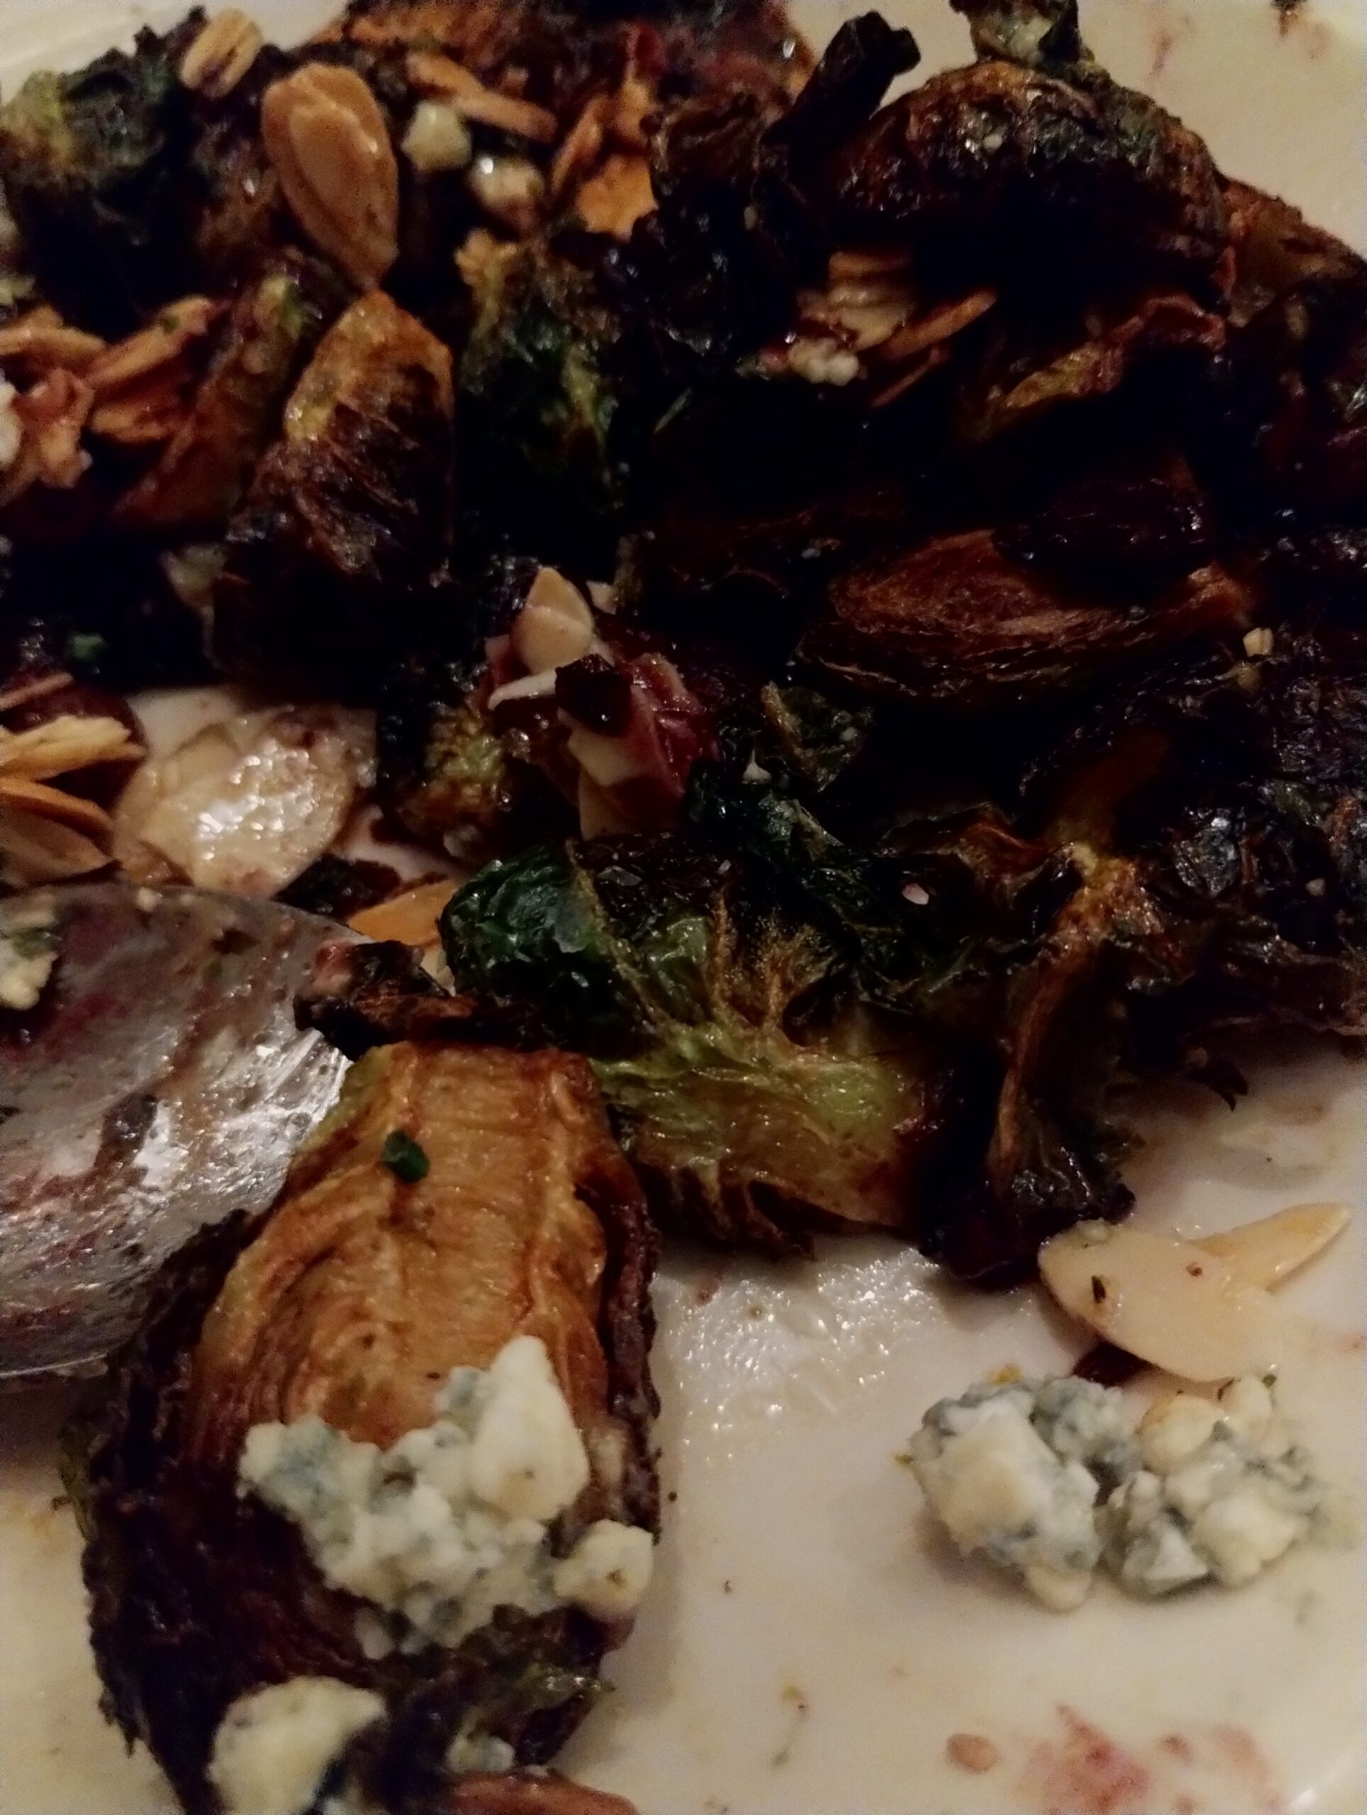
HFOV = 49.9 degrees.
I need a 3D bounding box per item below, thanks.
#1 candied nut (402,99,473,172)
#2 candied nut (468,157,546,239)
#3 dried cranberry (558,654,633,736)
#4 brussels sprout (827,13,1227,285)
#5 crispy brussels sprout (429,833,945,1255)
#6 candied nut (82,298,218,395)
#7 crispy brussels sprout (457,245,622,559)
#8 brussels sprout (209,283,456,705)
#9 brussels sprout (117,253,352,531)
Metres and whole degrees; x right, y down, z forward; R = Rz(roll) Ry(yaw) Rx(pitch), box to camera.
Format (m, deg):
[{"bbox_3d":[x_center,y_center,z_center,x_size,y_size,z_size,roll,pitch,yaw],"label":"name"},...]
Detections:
[{"bbox_3d":[-0.027,-0.084,0.161,0.008,0.007,0.008,0,60,0],"label":"candied nut"},{"bbox_3d":[-0.019,-0.076,0.158,0.008,0.007,0.008,0,60,0],"label":"candied nut"},{"bbox_3d":[-0.008,-0.019,0.129,0.006,0.005,0.006,17,62,10],"label":"dried cranberry"},{"bbox_3d":[0.039,-0.086,0.168,0.041,0.023,0.024,0,60,0],"label":"brussels sprout"},{"bbox_3d":[0.001,0.011,0.124,0.040,0.023,0.027,0,60,0],"label":"crispy brussels sprout"},{"bbox_3d":[-0.052,-0.055,0.144,0.015,0.005,0.006,-27,63,-14],"label":"candied nut"},{"bbox_3d":[-0.015,-0.053,0.152,0.018,0.022,0.025,0,60,0],"label":"crispy brussels sprout"},{"bbox_3d":[-0.034,-0.040,0.143,0.021,0.026,0.028,3,60,1],"label":"brussels sprout"},{"bbox_3d":[-0.045,-0.051,0.148,0.016,0.019,0.026,22,62,12],"label":"brussels sprout"}]

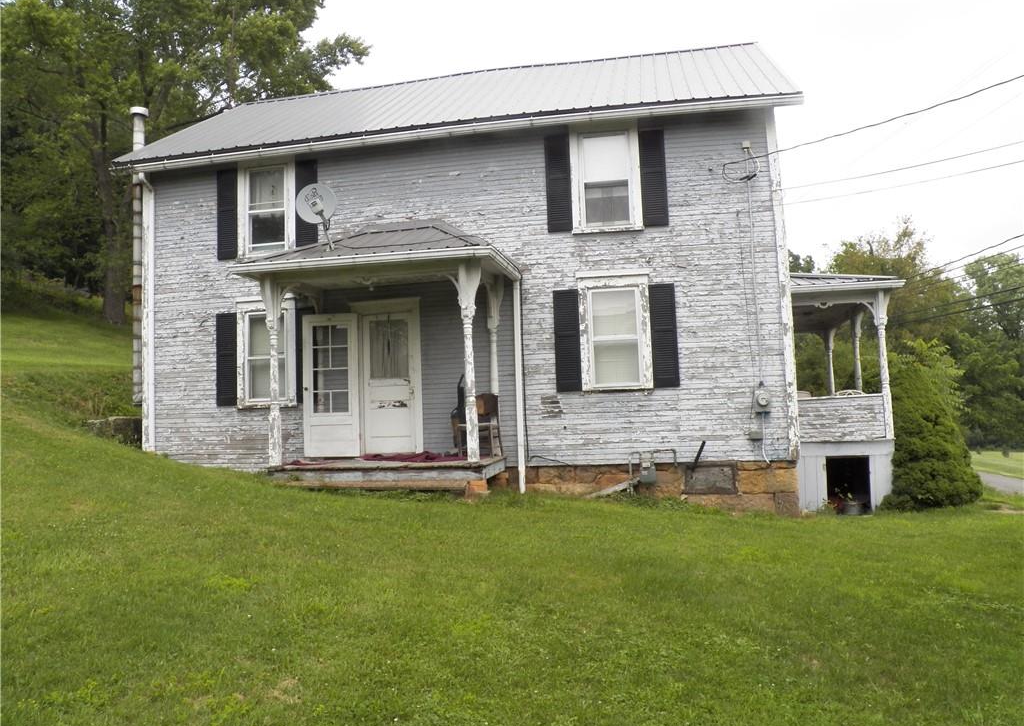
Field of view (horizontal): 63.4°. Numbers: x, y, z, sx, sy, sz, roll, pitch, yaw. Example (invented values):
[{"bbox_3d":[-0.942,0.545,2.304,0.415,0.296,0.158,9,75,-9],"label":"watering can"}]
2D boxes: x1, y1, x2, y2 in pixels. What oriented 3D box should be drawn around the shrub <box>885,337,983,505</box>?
[{"bbox_3d":[5.760,0.841,11.490,1.300,2.280,1.300,-3,-5,10],"label":"shrub"}]

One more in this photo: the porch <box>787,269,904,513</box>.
[{"bbox_3d":[4.766,0.366,12.685,1.450,3.420,3.950,-3,-5,10],"label":"porch"}]

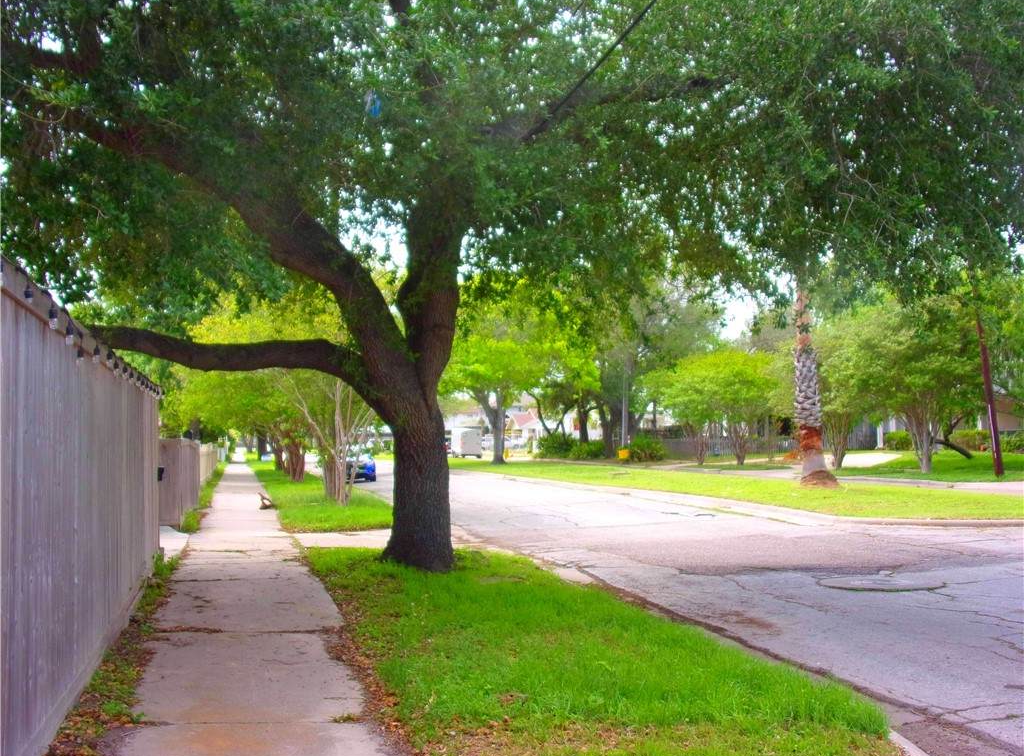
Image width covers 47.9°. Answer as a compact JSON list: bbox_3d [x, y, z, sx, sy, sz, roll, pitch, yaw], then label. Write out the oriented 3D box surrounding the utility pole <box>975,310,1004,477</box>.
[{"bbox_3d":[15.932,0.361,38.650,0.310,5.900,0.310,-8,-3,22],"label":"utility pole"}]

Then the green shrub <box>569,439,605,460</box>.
[{"bbox_3d":[4.704,4.588,73.032,2.247,1.248,2.000,-1,-3,4],"label":"green shrub"}]

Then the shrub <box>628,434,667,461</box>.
[{"bbox_3d":[7.734,4.017,65.989,2.141,1.493,1.900,-1,-3,7],"label":"shrub"}]

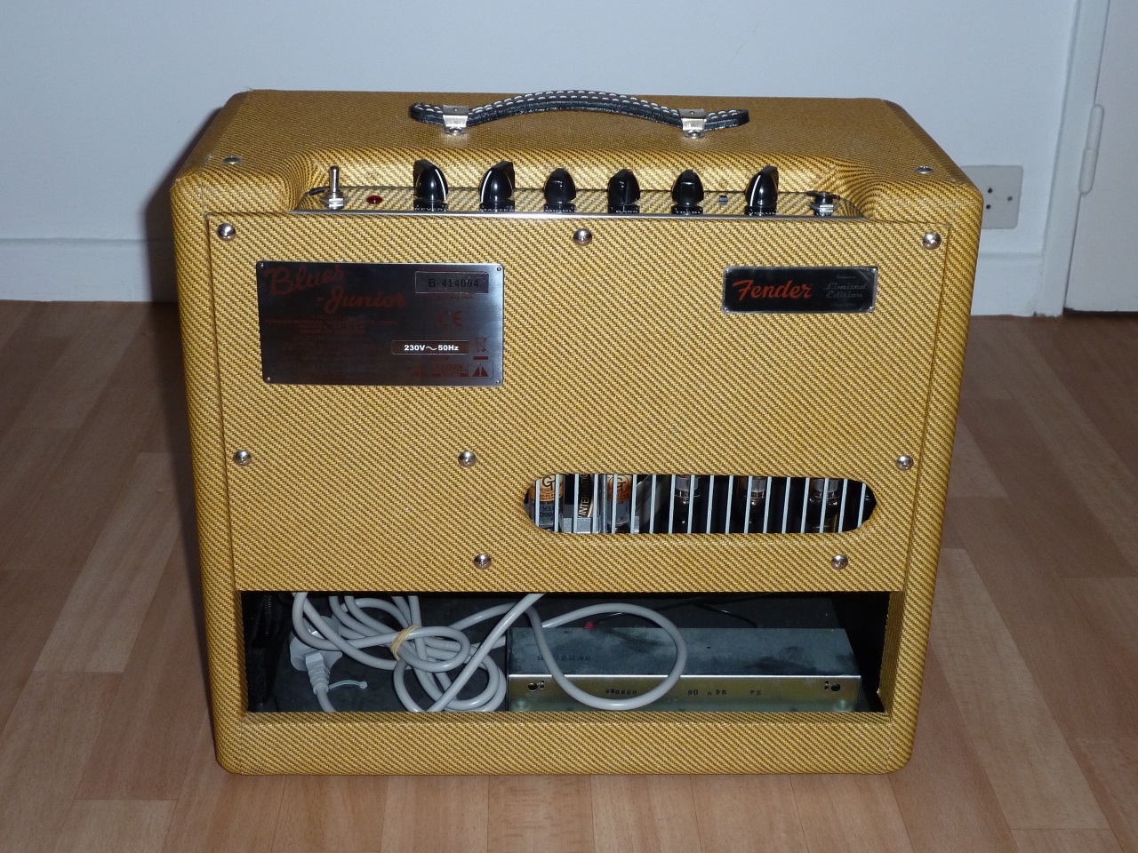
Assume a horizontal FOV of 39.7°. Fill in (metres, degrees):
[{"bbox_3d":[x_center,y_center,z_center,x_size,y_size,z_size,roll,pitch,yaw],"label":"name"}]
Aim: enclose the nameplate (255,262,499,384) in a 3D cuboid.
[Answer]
[{"bbox_3d":[-0.107,-0.058,0.899,0.138,0.074,0.002,0,24,-2],"label":"nameplate"}]

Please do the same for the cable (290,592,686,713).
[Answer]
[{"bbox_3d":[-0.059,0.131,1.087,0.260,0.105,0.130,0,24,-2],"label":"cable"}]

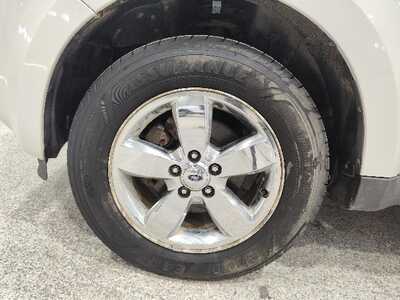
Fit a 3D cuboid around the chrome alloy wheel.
[{"bbox_3d":[-0.009,0.054,0.782,0.470,0.470,0.150,0,15,-1],"label":"chrome alloy wheel"}]

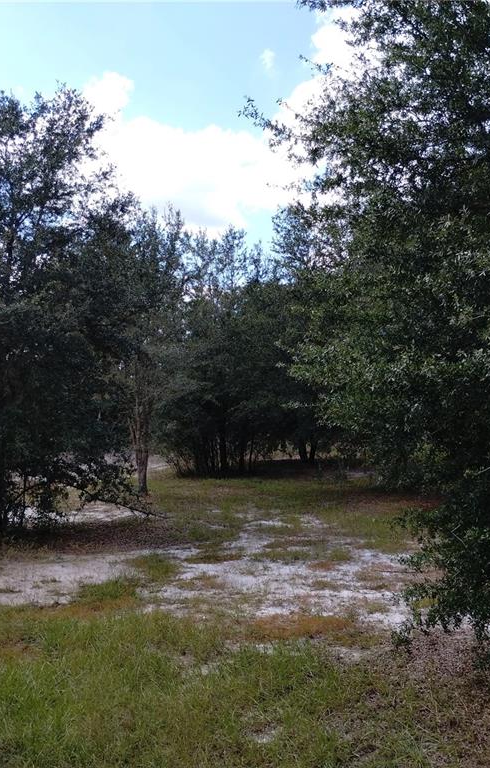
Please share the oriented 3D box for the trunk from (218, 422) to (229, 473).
[{"bbox_3d":[-0.560,1.650,21.500,0.300,1.300,0.300,0,-2,0],"label":"trunk"}]

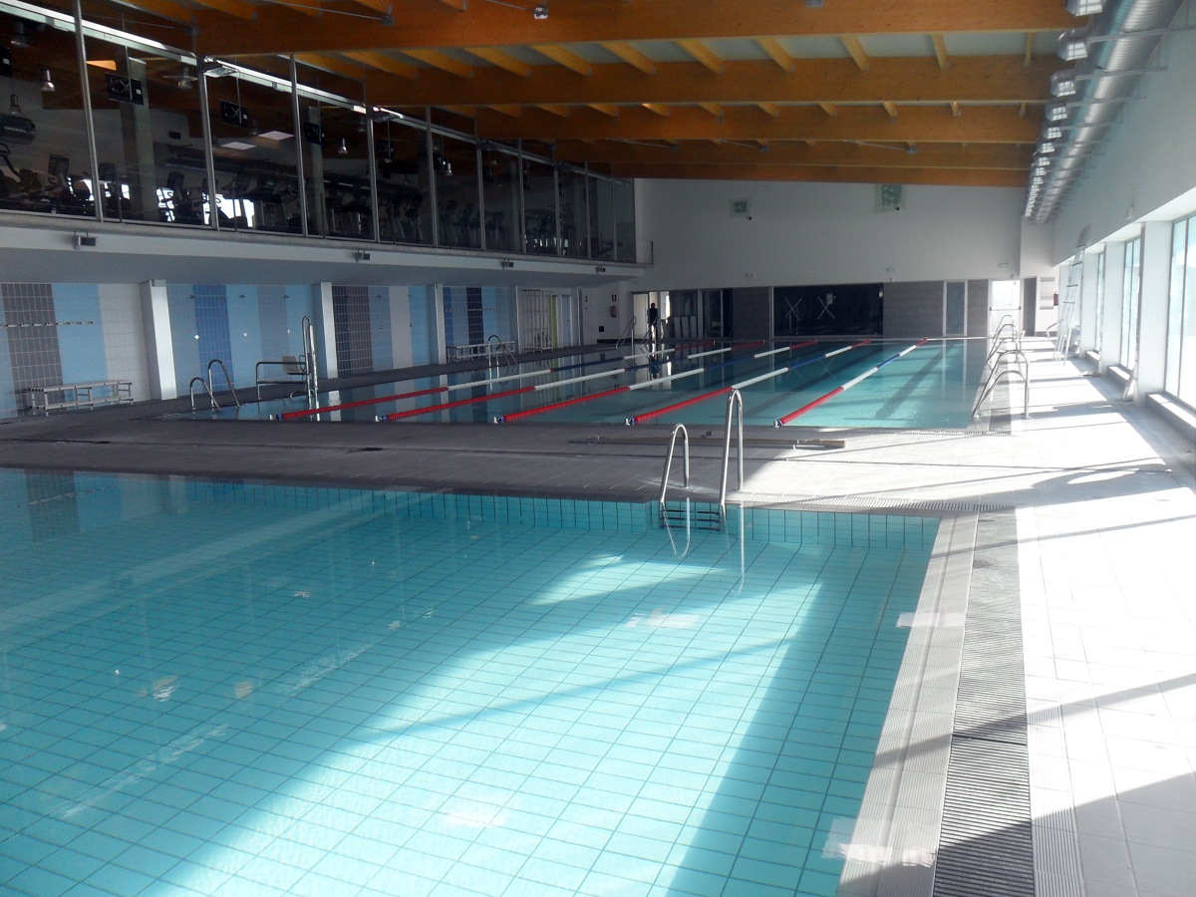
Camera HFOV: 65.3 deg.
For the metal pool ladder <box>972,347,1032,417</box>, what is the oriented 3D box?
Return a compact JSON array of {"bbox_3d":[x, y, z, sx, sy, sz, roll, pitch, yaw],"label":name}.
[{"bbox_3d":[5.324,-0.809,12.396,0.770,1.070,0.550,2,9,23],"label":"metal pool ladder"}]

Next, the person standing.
[{"bbox_3d":[2.535,-5.777,42.704,0.540,1.770,0.360,0,9,15],"label":"person standing"}]

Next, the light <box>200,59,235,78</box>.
[{"bbox_3d":[-7.460,-7.480,18.351,0.550,0.220,0.360,2,9,23],"label":"light"}]

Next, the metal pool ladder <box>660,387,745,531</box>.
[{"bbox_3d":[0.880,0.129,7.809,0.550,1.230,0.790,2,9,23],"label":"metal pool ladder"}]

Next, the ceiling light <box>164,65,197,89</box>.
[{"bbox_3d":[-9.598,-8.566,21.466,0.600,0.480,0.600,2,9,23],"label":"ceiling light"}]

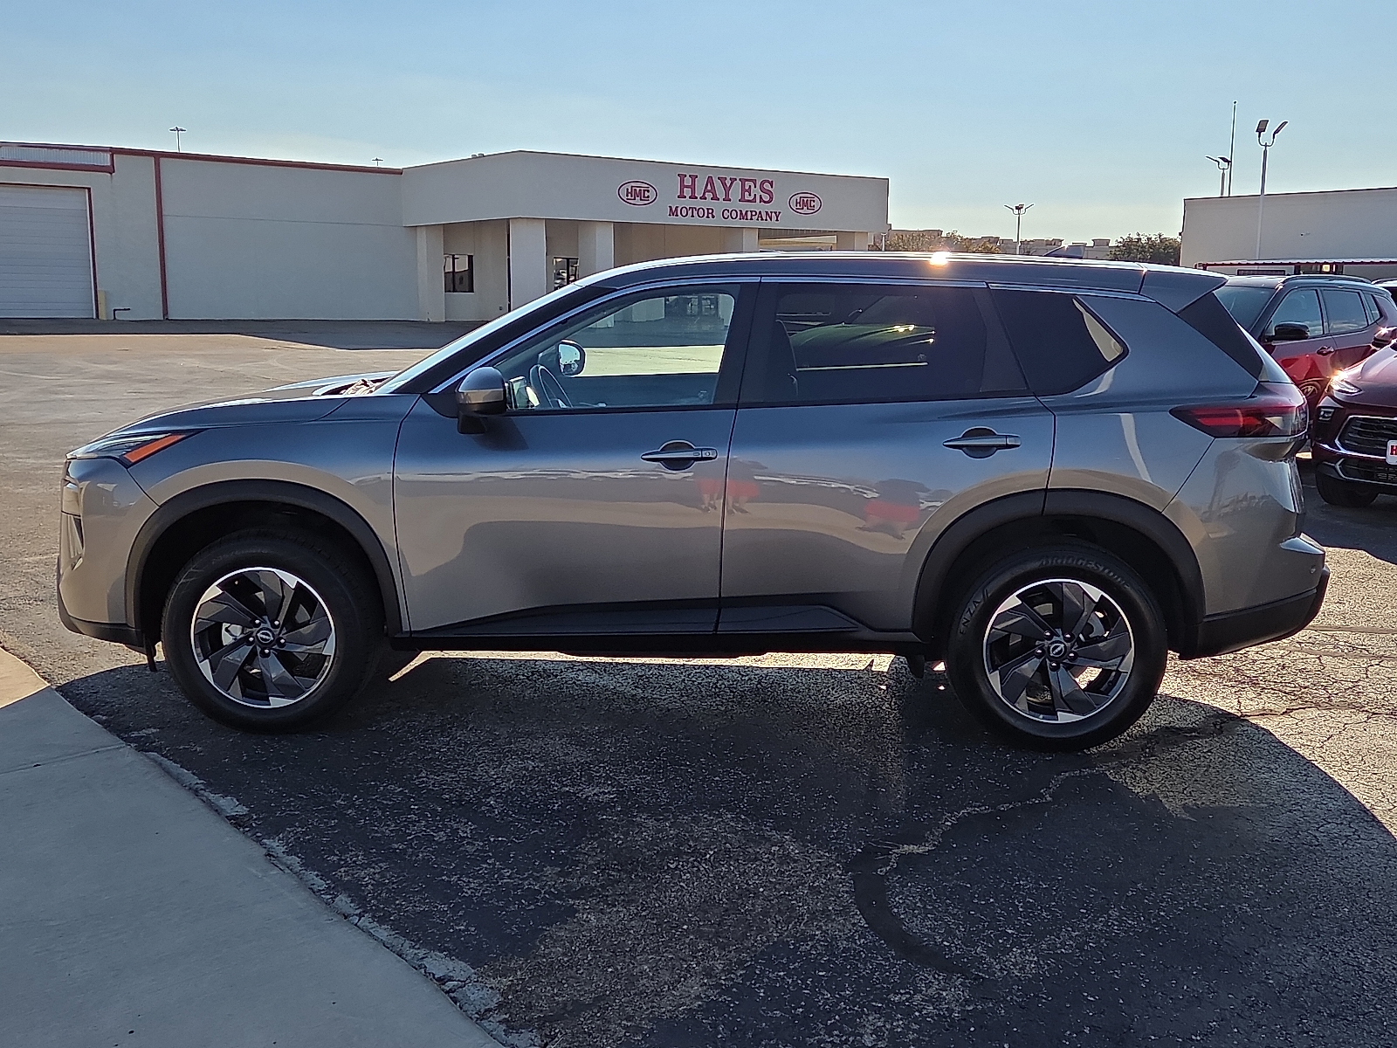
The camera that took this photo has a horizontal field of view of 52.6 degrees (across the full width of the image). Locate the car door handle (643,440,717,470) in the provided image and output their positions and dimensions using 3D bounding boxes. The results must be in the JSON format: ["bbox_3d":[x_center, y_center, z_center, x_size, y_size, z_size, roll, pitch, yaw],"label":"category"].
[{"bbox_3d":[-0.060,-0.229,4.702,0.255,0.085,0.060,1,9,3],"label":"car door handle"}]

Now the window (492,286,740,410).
[{"bbox_3d":[-0.282,-0.597,4.805,0.845,0.430,0.060,1,-13,5],"label":"window"}]

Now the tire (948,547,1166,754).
[{"bbox_3d":[1.214,0.412,4.841,0.739,0.734,0.240,1,9,3],"label":"tire"}]

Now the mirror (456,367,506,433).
[{"bbox_3d":[-0.710,-0.409,4.632,0.165,0.205,0.235,1,9,3],"label":"mirror"}]

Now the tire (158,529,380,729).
[{"bbox_3d":[-1.489,0.377,4.963,0.739,0.734,0.240,1,9,3],"label":"tire"}]

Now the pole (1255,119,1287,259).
[{"bbox_3d":[20.427,-10.673,51.090,1.200,7.727,0.850,4,10,21],"label":"pole"}]

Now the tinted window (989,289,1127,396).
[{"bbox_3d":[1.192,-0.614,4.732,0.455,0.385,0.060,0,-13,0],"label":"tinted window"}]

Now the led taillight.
[{"bbox_3d":[1.811,-0.387,4.760,0.480,0.180,0.340,1,9,3],"label":"led taillight"}]

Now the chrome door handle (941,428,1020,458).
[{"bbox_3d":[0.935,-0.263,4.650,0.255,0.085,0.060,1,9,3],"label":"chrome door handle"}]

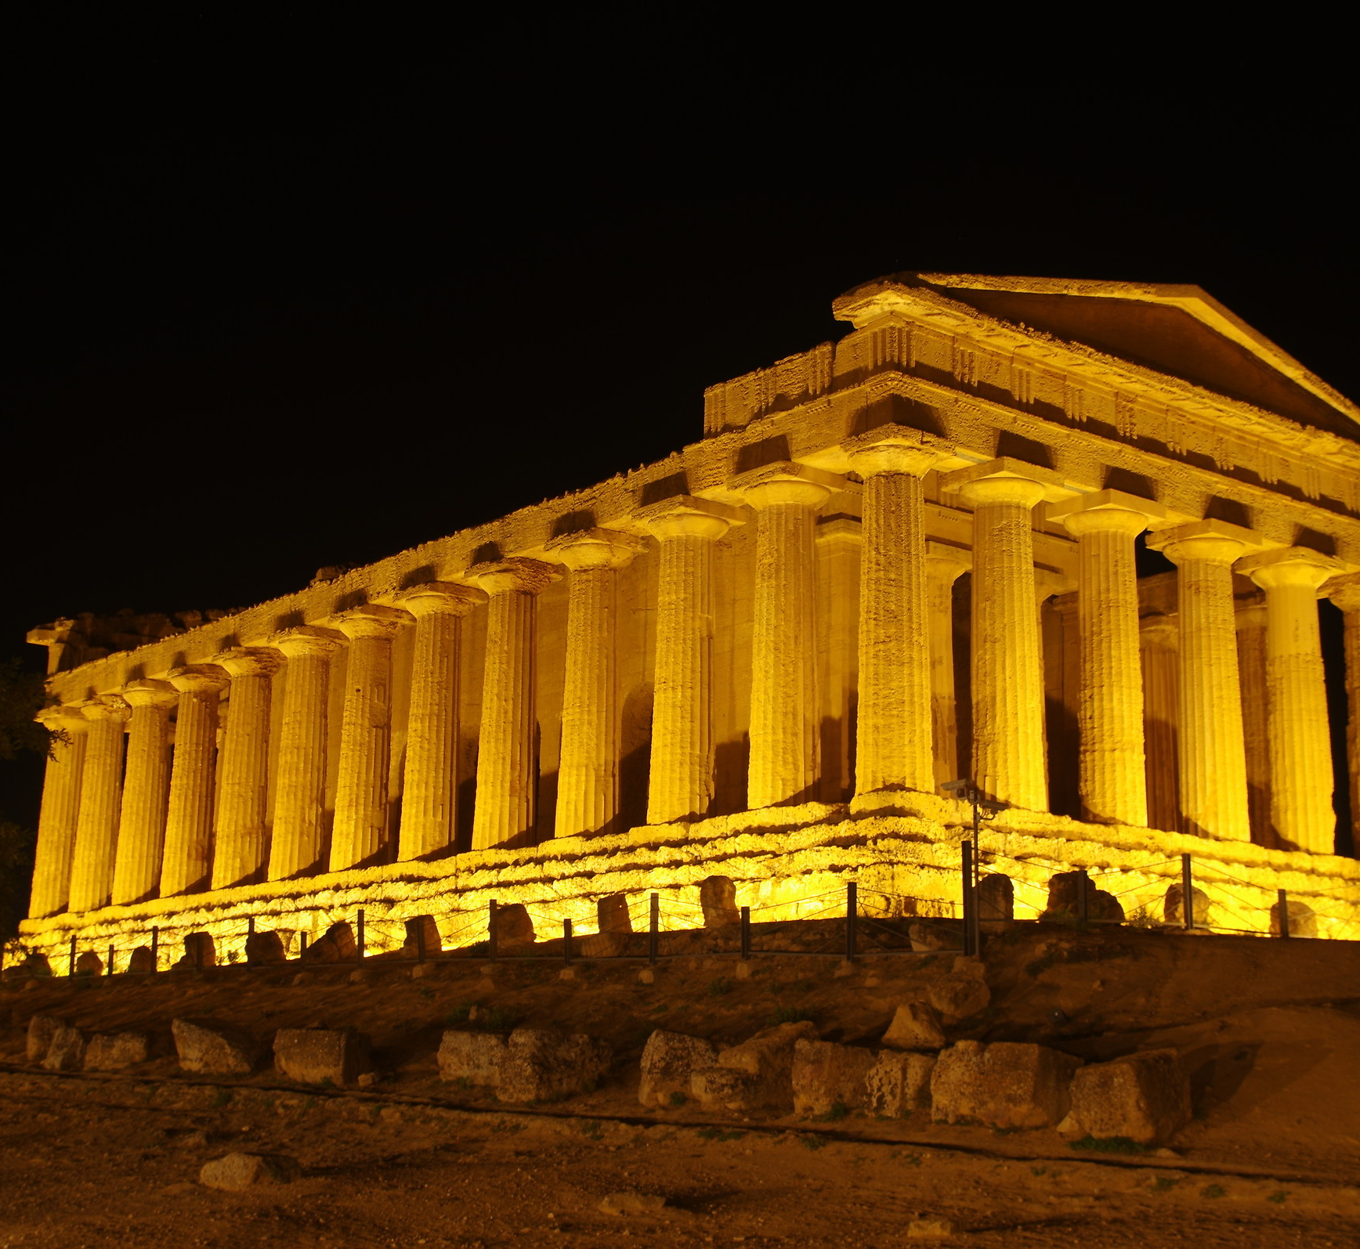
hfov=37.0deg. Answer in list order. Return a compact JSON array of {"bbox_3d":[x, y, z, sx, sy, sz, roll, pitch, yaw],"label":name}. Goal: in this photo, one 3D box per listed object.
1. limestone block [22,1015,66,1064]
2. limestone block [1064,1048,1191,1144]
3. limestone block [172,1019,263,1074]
[{"bbox_3d":[-10.656,6.953,34.100,0.512,0.793,0.409,-1,-13,8],"label":"limestone block"},{"bbox_3d":[3.820,4.031,17.400,0.715,0.800,0.794,13,-18,-41],"label":"limestone block"},{"bbox_3d":[-6.725,6.154,29.600,1.143,0.780,0.629,-2,-14,12],"label":"limestone block"}]

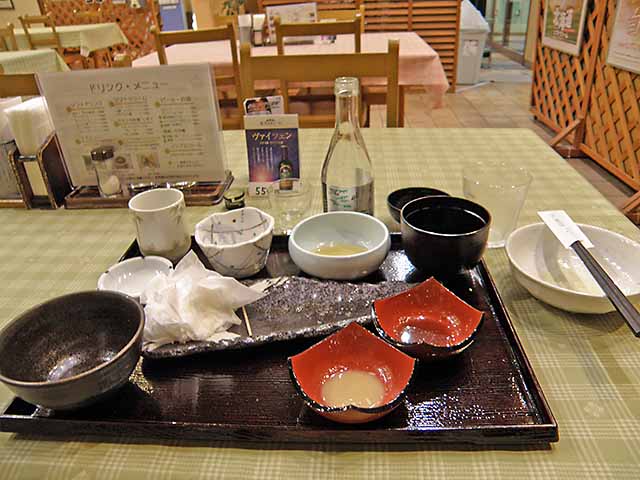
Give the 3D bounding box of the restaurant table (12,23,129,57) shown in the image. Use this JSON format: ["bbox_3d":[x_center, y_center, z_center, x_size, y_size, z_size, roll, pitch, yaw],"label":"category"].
[{"bbox_3d":[-2.130,-1.285,3.764,1.120,0.700,0.780,0,30,3],"label":"restaurant table"}]

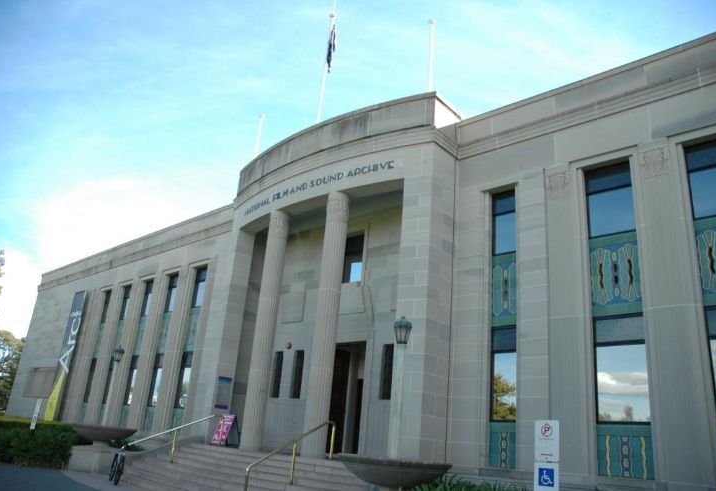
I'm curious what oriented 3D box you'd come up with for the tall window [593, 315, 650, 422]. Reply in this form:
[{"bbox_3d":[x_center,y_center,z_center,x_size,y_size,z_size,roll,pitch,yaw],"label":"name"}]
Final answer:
[{"bbox_3d":[6.282,2.933,13.206,1.206,2.586,0.204,-13,-27,40],"label":"tall window"}]

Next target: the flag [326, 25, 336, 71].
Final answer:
[{"bbox_3d":[-1.067,-7.902,22.156,0.336,2.342,0.285,-13,-27,40],"label":"flag"}]

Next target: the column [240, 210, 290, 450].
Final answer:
[{"bbox_3d":[-2.914,2.435,17.760,0.720,7.750,0.720,-13,-27,40],"label":"column"}]

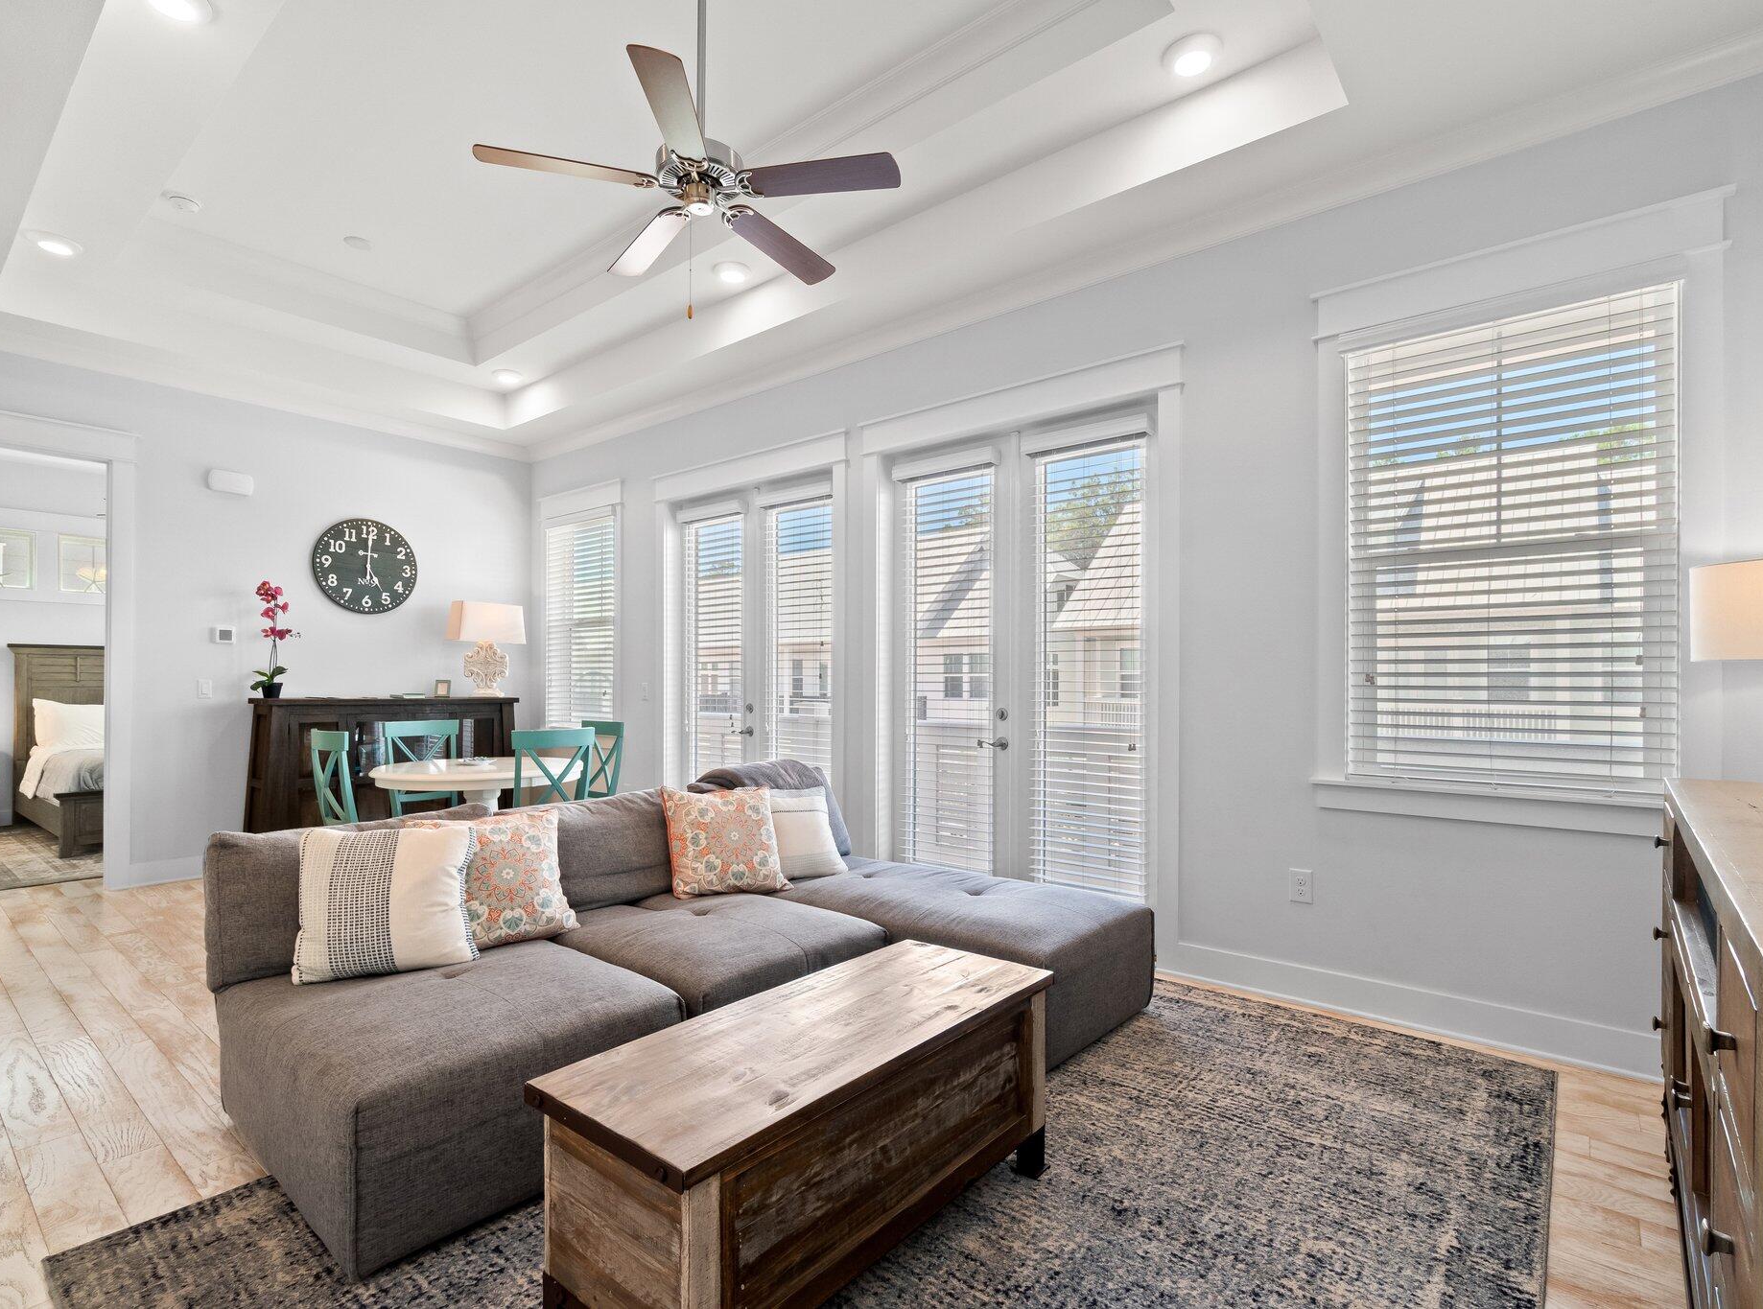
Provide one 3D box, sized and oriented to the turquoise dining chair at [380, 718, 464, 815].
[{"bbox_3d":[-2.646,0.901,4.888,0.520,0.970,0.450,-2,-2,42],"label":"turquoise dining chair"}]

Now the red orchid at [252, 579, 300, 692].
[{"bbox_3d":[-3.862,-0.088,5.225,0.200,0.750,0.270,-1,-2,39],"label":"red orchid"}]

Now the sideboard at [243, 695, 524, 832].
[{"bbox_3d":[-3.390,0.860,5.687,0.420,1.070,1.600,-1,-2,39],"label":"sideboard"}]

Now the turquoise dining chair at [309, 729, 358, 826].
[{"bbox_3d":[-2.630,0.881,4.301,0.460,0.960,0.520,-1,-2,39],"label":"turquoise dining chair"}]

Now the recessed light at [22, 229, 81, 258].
[{"bbox_3d":[-4.034,-1.997,3.979,0.195,0.030,0.195,-1,-2,39],"label":"recessed light"}]

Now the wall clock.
[{"bbox_3d":[-3.666,-0.631,5.830,0.045,0.670,0.670,-1,-2,39],"label":"wall clock"}]

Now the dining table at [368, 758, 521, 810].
[{"bbox_3d":[-2.232,0.990,4.557,1.070,0.750,1.070,-1,-2,39],"label":"dining table"}]

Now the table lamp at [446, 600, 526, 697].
[{"bbox_3d":[-3.023,-0.035,6.257,0.250,0.720,0.490,-1,-2,39],"label":"table lamp"}]

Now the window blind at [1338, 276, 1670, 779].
[{"bbox_3d":[2.083,-0.341,2.764,0.890,1.600,0.060,-1,-2,39],"label":"window blind"}]

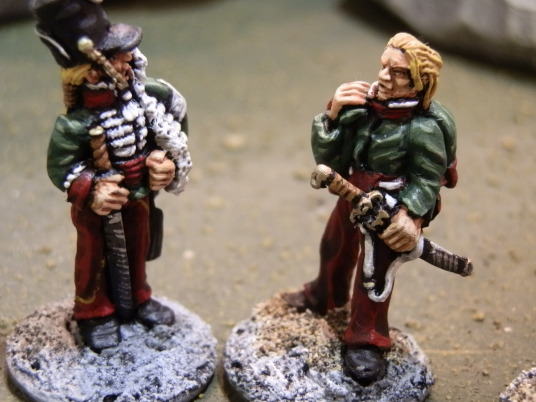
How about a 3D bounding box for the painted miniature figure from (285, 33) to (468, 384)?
[{"bbox_3d":[0.010,0.000,0.090,0.016,0.033,0.014,15,26,25],"label":"painted miniature figure"}]

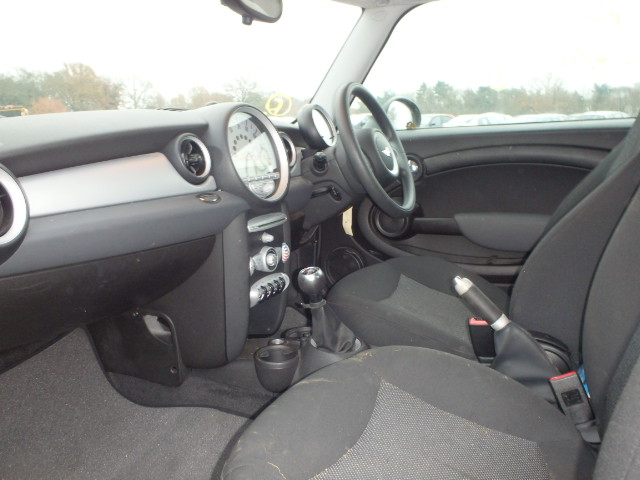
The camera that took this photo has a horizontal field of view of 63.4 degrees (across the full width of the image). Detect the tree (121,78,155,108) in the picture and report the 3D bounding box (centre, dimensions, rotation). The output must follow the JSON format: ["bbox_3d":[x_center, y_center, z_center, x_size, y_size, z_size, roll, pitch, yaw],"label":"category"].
[{"bbox_3d":[-27.200,-20.780,77.318,5.200,8.600,5.200,0,13,0],"label":"tree"}]

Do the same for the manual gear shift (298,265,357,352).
[{"bbox_3d":[0.014,0.130,1.020,0.121,0.155,0.087,7,15,29],"label":"manual gear shift"}]

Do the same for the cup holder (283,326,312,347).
[{"bbox_3d":[-0.038,0.244,1.139,0.089,0.072,0.089,7,15,29],"label":"cup holder"}]

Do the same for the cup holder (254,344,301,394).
[{"bbox_3d":[-0.087,0.266,1.048,0.089,0.072,0.089,0,13,0],"label":"cup holder"}]

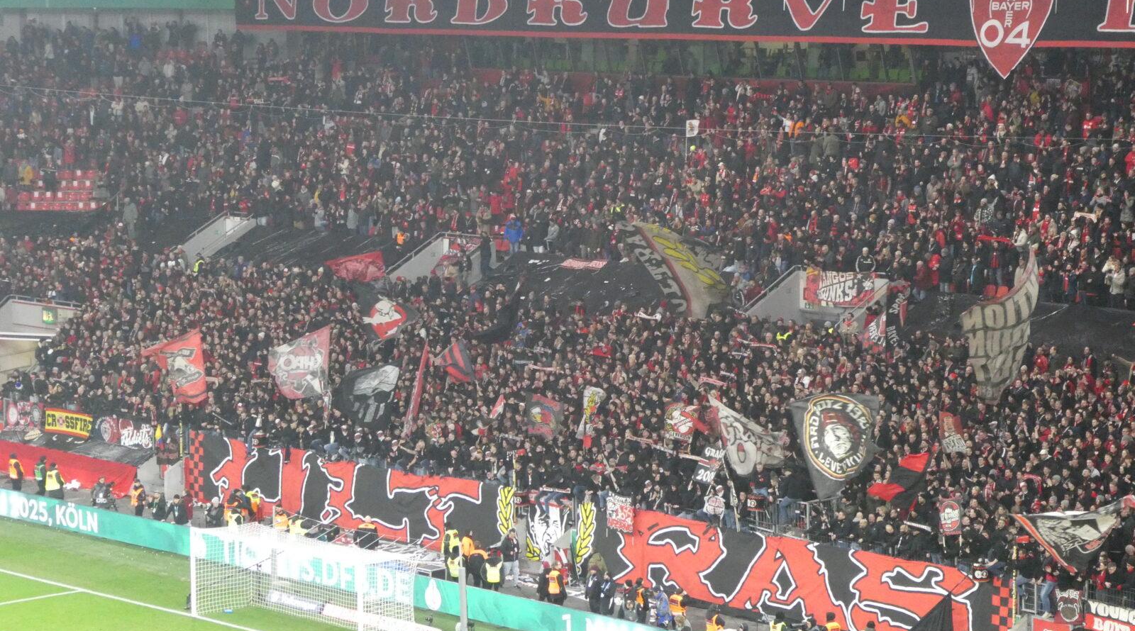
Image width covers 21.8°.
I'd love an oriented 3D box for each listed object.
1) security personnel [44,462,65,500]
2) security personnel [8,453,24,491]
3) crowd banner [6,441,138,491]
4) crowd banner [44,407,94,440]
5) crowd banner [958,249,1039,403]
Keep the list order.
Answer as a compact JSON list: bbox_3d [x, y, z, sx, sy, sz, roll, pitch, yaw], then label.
[{"bbox_3d":[-17.473,5.900,100.519,0.450,1.760,0.600,-5,8,-42],"label":"security personnel"},{"bbox_3d":[-19.222,5.667,102.848,0.420,1.740,0.580,-4,7,-32],"label":"security personnel"},{"bbox_3d":[-17.964,5.557,105.841,0.300,1.350,9.000,-6,8,-44],"label":"crowd banner"},{"bbox_3d":[-18.275,3.949,107.672,0.100,0.880,2.900,-6,8,-44],"label":"crowd banner"},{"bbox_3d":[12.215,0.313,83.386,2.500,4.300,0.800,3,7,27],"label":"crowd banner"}]

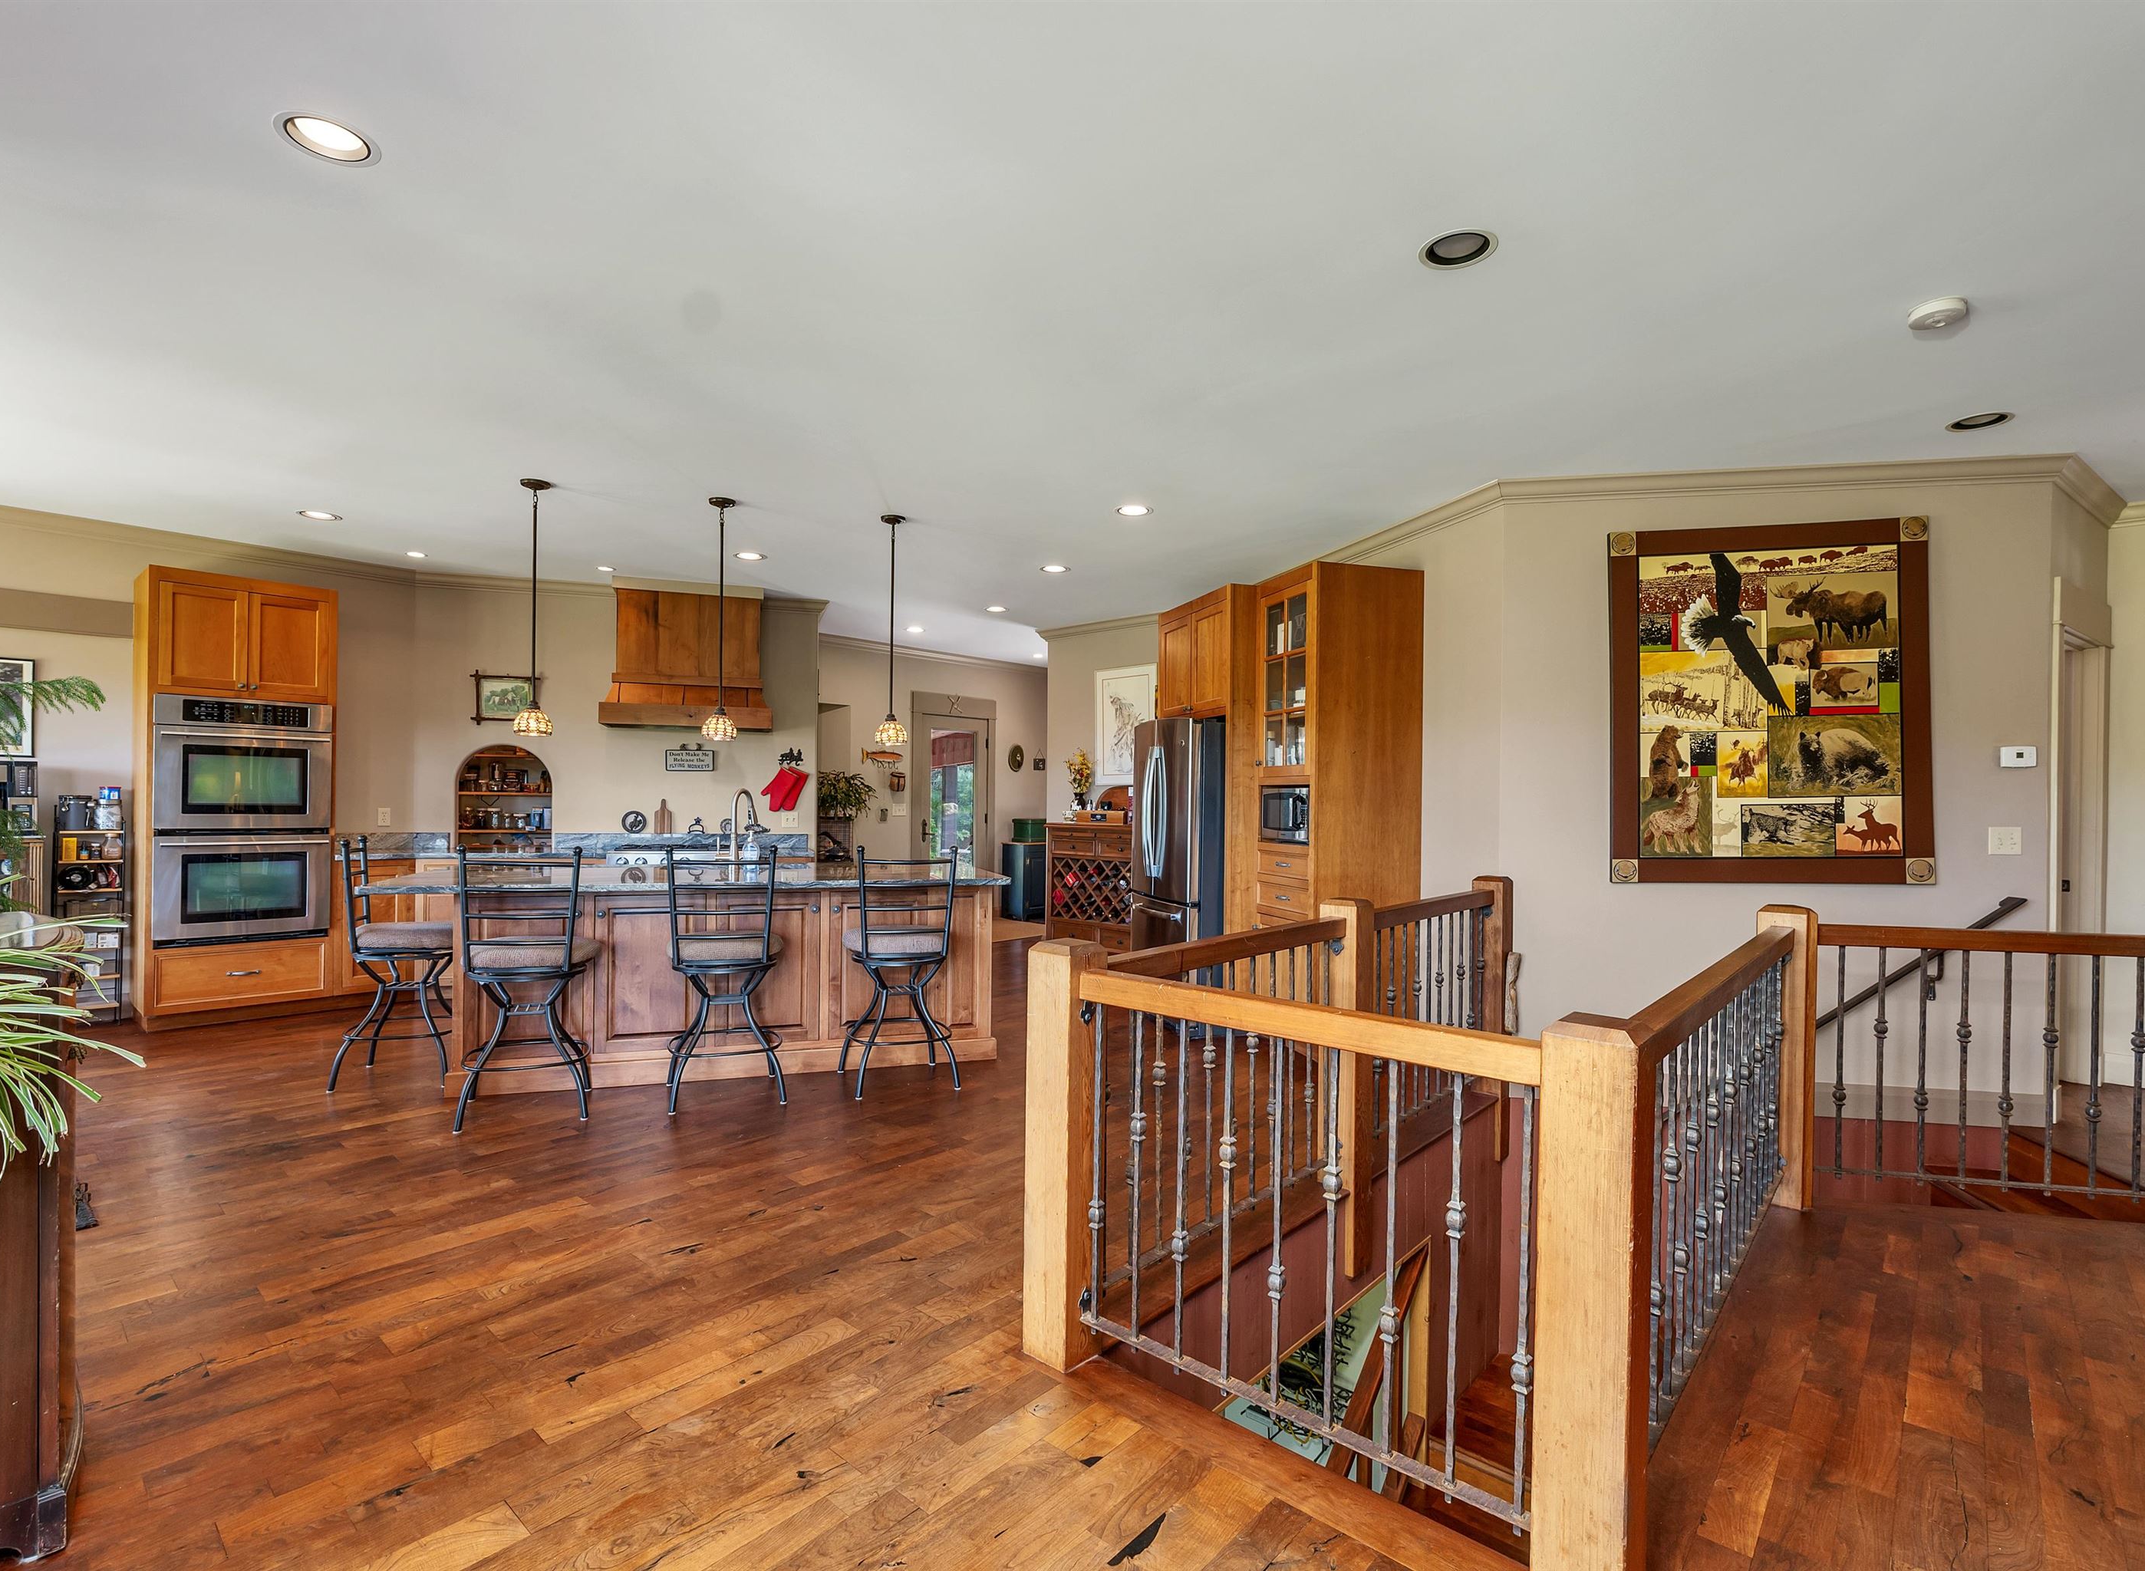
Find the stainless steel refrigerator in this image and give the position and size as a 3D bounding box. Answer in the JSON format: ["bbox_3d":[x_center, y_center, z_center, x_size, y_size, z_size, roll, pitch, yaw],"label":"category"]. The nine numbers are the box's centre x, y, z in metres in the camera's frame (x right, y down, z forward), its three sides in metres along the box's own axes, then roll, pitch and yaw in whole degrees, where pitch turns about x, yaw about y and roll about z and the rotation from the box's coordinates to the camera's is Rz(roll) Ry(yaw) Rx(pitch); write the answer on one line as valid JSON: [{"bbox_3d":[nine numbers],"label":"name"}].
[{"bbox_3d":[0.920,0.530,5.660,0.830,1.780,0.890,1,-2,-19],"label":"stainless steel refrigerator"}]

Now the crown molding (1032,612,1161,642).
[{"bbox_3d":[0.205,-1.248,7.360,1.150,0.100,0.100,-1,-2,33],"label":"crown molding"}]

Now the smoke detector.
[{"bbox_3d":[2.450,-1.328,2.588,0.132,0.042,0.132,1,0,0],"label":"smoke detector"}]

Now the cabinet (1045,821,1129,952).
[{"bbox_3d":[0.290,0.870,7.090,0.920,1.130,0.430,-1,-2,33],"label":"cabinet"}]

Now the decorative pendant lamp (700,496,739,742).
[{"bbox_3d":[-1.734,-0.805,4.508,0.168,1.177,0.168,1,0,0],"label":"decorative pendant lamp"}]

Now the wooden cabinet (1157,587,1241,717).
[{"bbox_3d":[1.010,-0.731,5.398,0.680,0.665,0.920,1,0,-18],"label":"wooden cabinet"}]

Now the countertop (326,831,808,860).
[{"bbox_3d":[-3.070,0.395,5.930,2.650,0.160,0.640,1,-2,-19],"label":"countertop"}]

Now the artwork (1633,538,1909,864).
[{"bbox_3d":[2.960,-0.345,3.916,1.070,1.380,0.035,1,0,9],"label":"artwork"}]

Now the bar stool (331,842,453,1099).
[{"bbox_3d":[-3.030,0.784,4.177,0.510,1.090,0.490,1,0,-28],"label":"bar stool"}]

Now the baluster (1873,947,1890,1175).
[{"bbox_3d":[2.674,0.921,3.034,0.036,0.768,0.036,1,0,12],"label":"baluster"}]

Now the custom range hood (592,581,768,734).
[{"bbox_3d":[-2.567,-0.835,6.177,1.040,0.930,0.500,1,-2,-19],"label":"custom range hood"}]

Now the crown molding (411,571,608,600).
[{"bbox_3d":[-3.620,-1.308,6.000,1.140,0.100,0.100,1,-2,-19],"label":"crown molding"}]

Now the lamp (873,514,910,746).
[{"bbox_3d":[-0.950,-0.806,4.800,0.170,1.210,0.170,0,-2,-16],"label":"lamp"}]

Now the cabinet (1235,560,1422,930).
[{"bbox_3d":[1.460,0.115,5.090,0.660,2.470,0.600,1,-2,-19],"label":"cabinet"}]

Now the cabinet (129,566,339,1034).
[{"bbox_3d":[-4.910,0.100,5.430,0.630,2.490,0.790,-2,-2,41],"label":"cabinet"}]

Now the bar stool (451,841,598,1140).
[{"bbox_3d":[-2.150,0.790,3.650,0.450,1.040,0.480,0,-2,-10],"label":"bar stool"}]

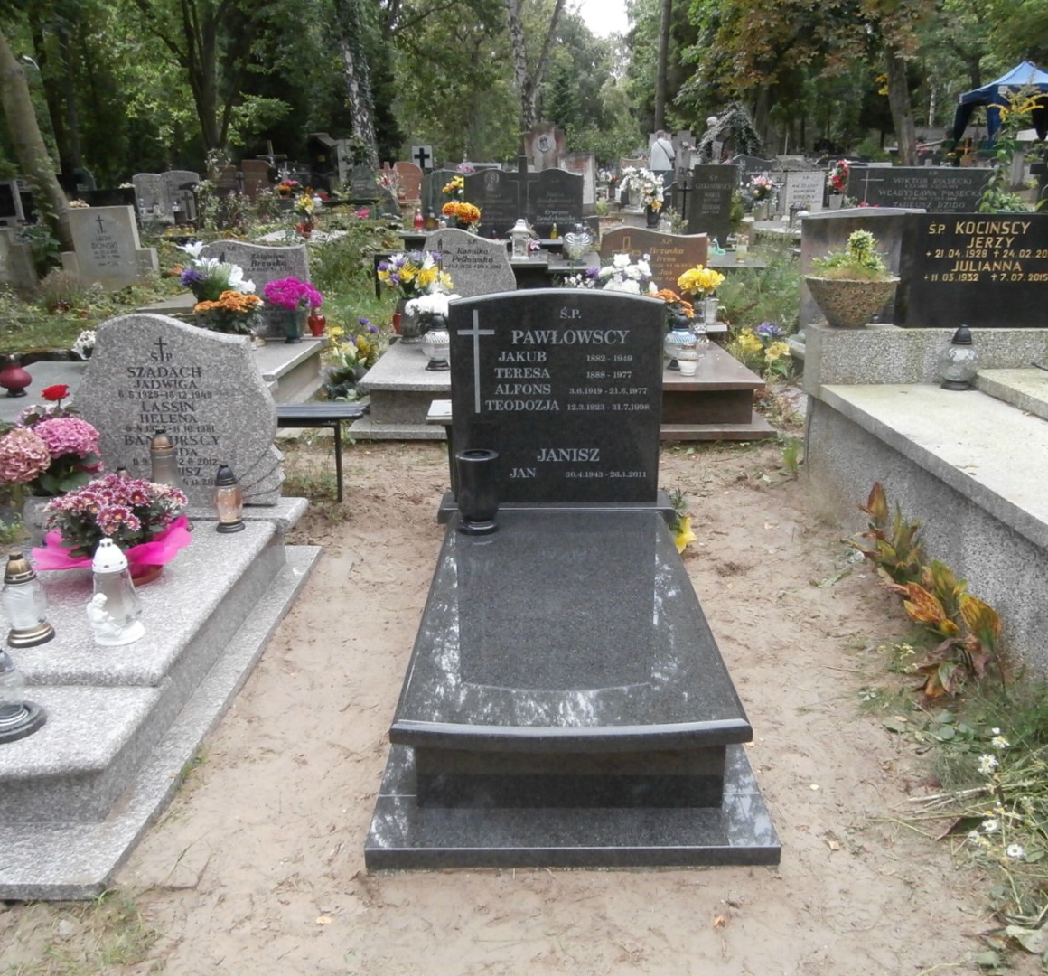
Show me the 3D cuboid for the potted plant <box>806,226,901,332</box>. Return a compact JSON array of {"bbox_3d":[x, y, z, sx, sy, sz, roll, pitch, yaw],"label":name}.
[{"bbox_3d":[1.585,-1.030,4.403,0.470,0.480,0.450,0,18,0],"label":"potted plant"}]

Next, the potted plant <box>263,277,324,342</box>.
[{"bbox_3d":[-1.782,-1.366,6.900,0.461,0.483,0.421,0,18,1],"label":"potted plant"}]

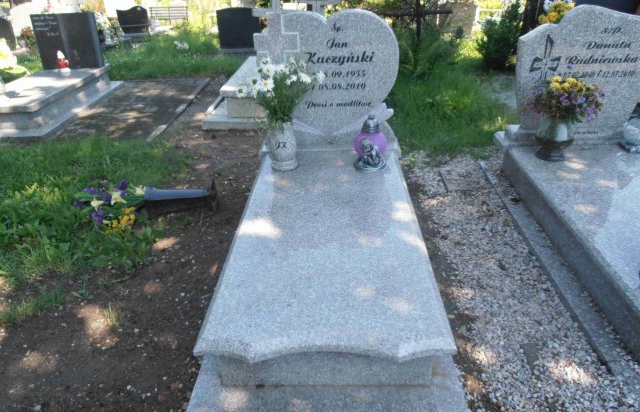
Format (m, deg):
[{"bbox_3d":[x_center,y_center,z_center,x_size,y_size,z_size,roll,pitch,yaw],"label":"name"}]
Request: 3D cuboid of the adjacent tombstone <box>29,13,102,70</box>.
[{"bbox_3d":[-3.218,-2.113,5.692,0.760,0.670,0.120,-1,27,2],"label":"adjacent tombstone"}]

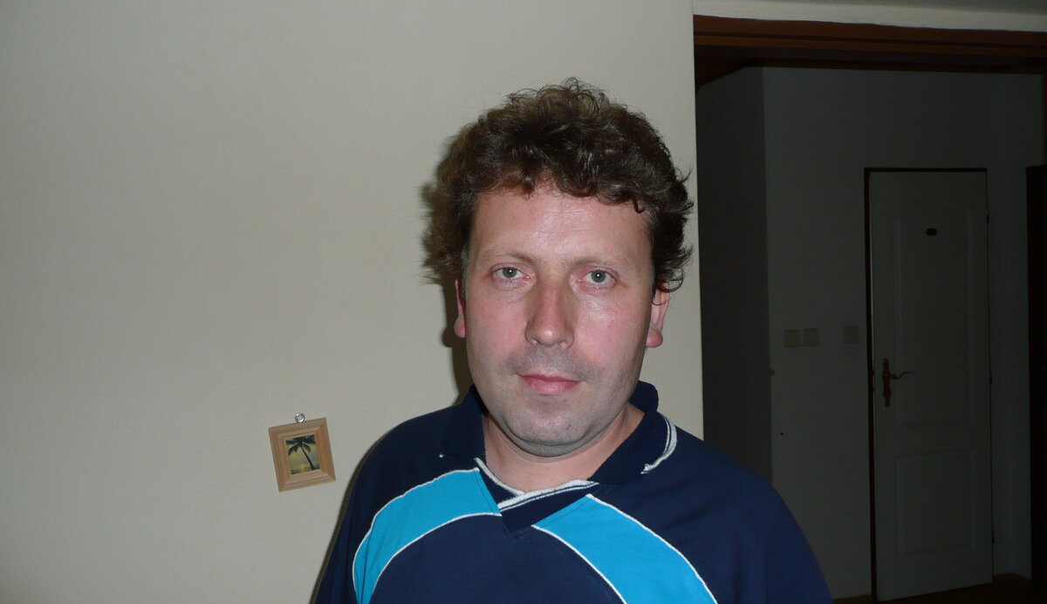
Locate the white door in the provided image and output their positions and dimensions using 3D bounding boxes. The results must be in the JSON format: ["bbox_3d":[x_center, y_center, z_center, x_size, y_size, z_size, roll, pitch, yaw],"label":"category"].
[{"bbox_3d":[1.915,0.383,3.987,0.655,1.980,0.040,-2,2,-16],"label":"white door"}]

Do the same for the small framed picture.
[{"bbox_3d":[-0.328,0.226,1.258,0.082,0.095,0.013,-9,4,-13],"label":"small framed picture"}]

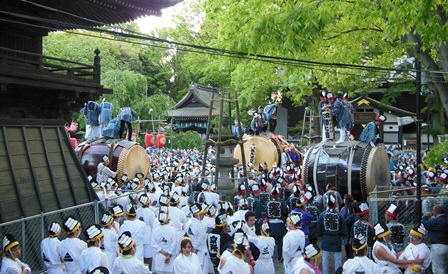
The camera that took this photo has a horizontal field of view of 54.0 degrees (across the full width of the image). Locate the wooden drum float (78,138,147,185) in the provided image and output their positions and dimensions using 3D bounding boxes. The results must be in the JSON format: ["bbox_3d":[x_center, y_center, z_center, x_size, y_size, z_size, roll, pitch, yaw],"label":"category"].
[{"bbox_3d":[-4.750,1.170,19.000,2.550,2.000,1.950,0,0,28],"label":"wooden drum float"}]

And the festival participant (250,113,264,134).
[{"bbox_3d":[1.530,-0.550,20.000,0.500,1.050,0.500,0,1,9],"label":"festival participant"}]

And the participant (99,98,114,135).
[{"bbox_3d":[-4.880,-0.760,18.300,0.520,1.650,0.450,0,1,3],"label":"participant"}]

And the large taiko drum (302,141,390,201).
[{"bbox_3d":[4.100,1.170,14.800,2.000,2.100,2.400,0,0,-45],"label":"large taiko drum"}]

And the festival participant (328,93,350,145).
[{"bbox_3d":[3.830,-0.650,14.600,0.720,1.720,0.600,0,0,0],"label":"festival participant"}]

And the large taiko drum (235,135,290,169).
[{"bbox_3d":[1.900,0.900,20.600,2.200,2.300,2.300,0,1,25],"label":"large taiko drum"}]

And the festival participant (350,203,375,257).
[{"bbox_3d":[2.490,2.070,7.900,0.580,1.770,0.400,0,0,27],"label":"festival participant"}]

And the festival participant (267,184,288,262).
[{"bbox_3d":[1.240,2.020,10.400,0.530,1.800,0.360,0,1,3],"label":"festival participant"}]

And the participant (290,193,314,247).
[{"bbox_3d":[1.600,2.140,9.200,0.550,1.750,0.380,0,1,9],"label":"participant"}]

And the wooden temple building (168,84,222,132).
[{"bbox_3d":[-1.900,-1.600,49.300,6.200,8.000,8.500,0,1,22],"label":"wooden temple building"}]

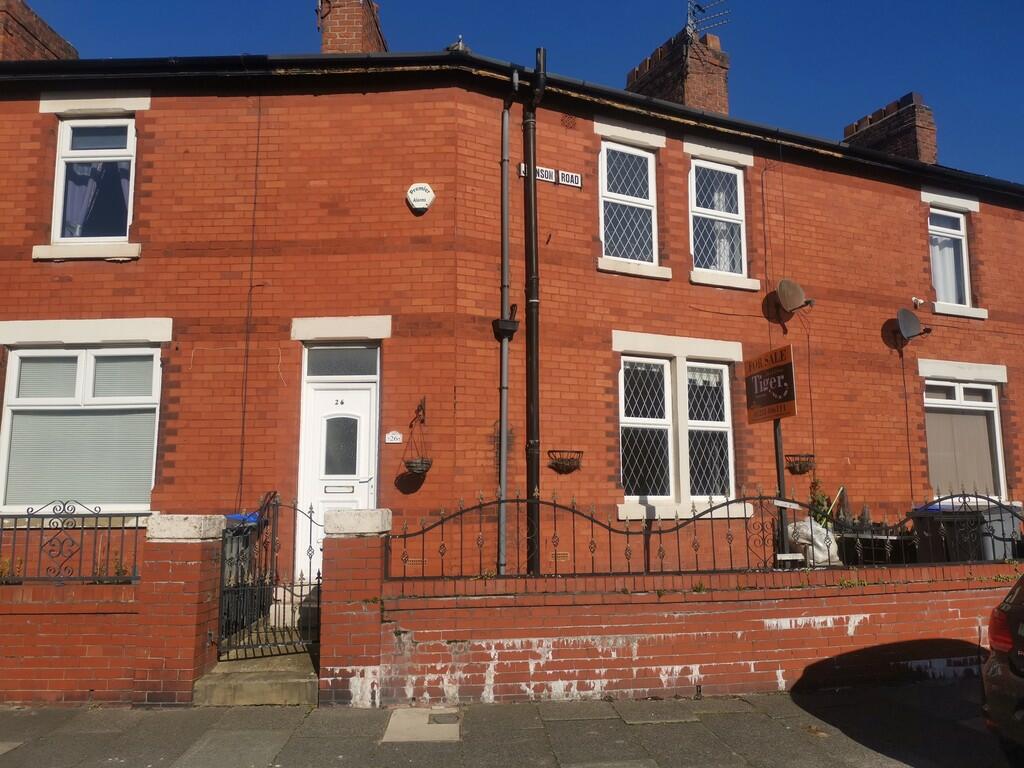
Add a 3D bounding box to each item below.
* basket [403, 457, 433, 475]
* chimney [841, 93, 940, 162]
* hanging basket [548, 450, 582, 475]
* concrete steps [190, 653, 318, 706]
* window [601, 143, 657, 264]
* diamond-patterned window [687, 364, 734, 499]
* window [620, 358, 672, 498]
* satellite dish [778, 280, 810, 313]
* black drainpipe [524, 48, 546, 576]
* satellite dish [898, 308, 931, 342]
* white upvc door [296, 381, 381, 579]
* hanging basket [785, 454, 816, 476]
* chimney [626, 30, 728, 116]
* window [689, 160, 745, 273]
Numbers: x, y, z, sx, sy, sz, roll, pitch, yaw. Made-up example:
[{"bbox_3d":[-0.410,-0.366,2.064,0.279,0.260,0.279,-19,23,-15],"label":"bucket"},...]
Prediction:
[{"bbox_3d":[-0.951,0.825,8.080,0.300,0.180,0.300,-1,-8,2],"label":"basket"},{"bbox_3d":[7.811,-4.843,16.602,0.570,1.540,1.860,3,-9,-24],"label":"chimney"},{"bbox_3d":[0.625,0.856,8.721,0.410,0.250,0.200,3,-9,-24],"label":"hanging basket"},{"bbox_3d":[-1.996,2.443,6.527,0.980,0.230,0.520,-1,-8,2],"label":"concrete steps"},{"bbox_3d":[1.456,-2.252,10.081,0.865,1.535,0.100,3,-9,-24],"label":"window"},{"bbox_3d":[2.420,0.584,9.838,0.690,1.670,0.080,3,-9,-24],"label":"diamond-patterned window"},{"bbox_3d":[1.624,0.564,9.754,0.765,1.775,0.100,3,-9,-24],"label":"window"},{"bbox_3d":[3.632,-1.143,10.217,0.420,0.410,0.350,8,-11,-44],"label":"satellite dish"},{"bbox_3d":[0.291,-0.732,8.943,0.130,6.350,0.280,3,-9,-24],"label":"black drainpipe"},{"bbox_3d":[5.624,-0.836,11.215,0.430,0.430,0.400,4,-9,-27],"label":"satellite dish"},{"bbox_3d":[-1.826,0.980,8.438,0.830,2.110,0.080,-1,-8,2],"label":"white upvc door"},{"bbox_3d":[3.807,1.061,10.395,0.430,0.250,0.210,3,-9,-24],"label":"hanging basket"},{"bbox_3d":[2.775,-4.839,13.645,0.830,1.370,1.900,3,-9,-24],"label":"chimney"},{"bbox_3d":[2.731,-2.179,10.653,0.920,1.540,0.100,3,-9,-24],"label":"window"}]

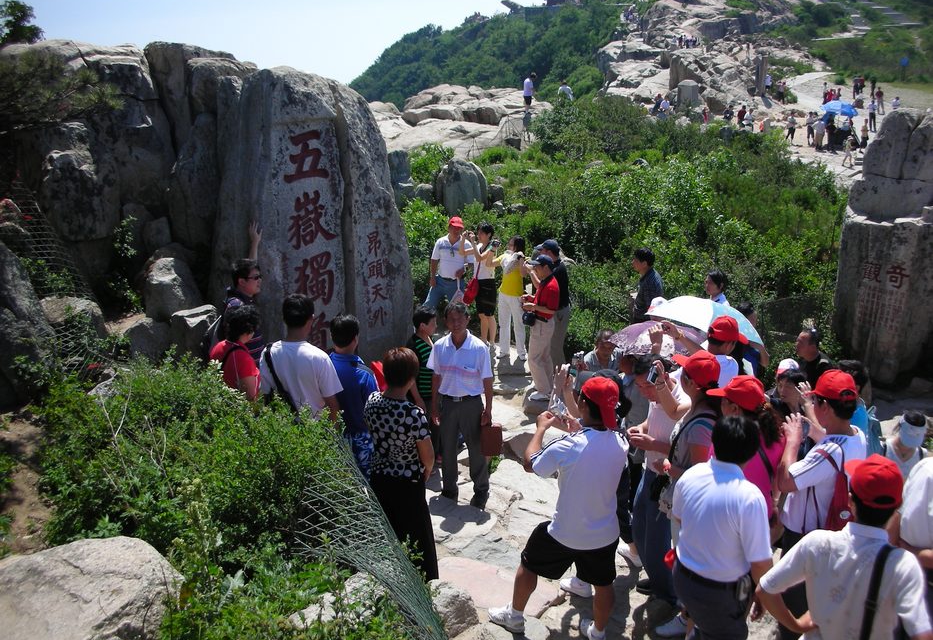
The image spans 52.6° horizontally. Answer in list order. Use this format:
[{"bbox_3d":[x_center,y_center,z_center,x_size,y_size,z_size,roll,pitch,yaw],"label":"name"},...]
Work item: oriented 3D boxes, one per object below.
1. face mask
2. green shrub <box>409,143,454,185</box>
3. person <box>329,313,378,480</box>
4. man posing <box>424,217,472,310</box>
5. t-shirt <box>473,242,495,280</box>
[{"bbox_3d":[2.935,0.744,6.200,0.180,0.200,0.140,3,12,14],"label":"face mask"},{"bbox_3d":[-0.835,-3.826,23.000,1.200,1.150,1.100,0,12,0],"label":"green shrub"},{"bbox_3d":[-0.815,0.768,6.632,0.500,1.690,0.340,6,15,23],"label":"person"},{"bbox_3d":[-0.198,-0.431,11.698,0.580,1.710,0.360,-2,14,-8],"label":"man posing"},{"bbox_3d":[0.209,-0.719,11.600,0.280,0.500,0.420,-4,15,-17],"label":"t-shirt"}]

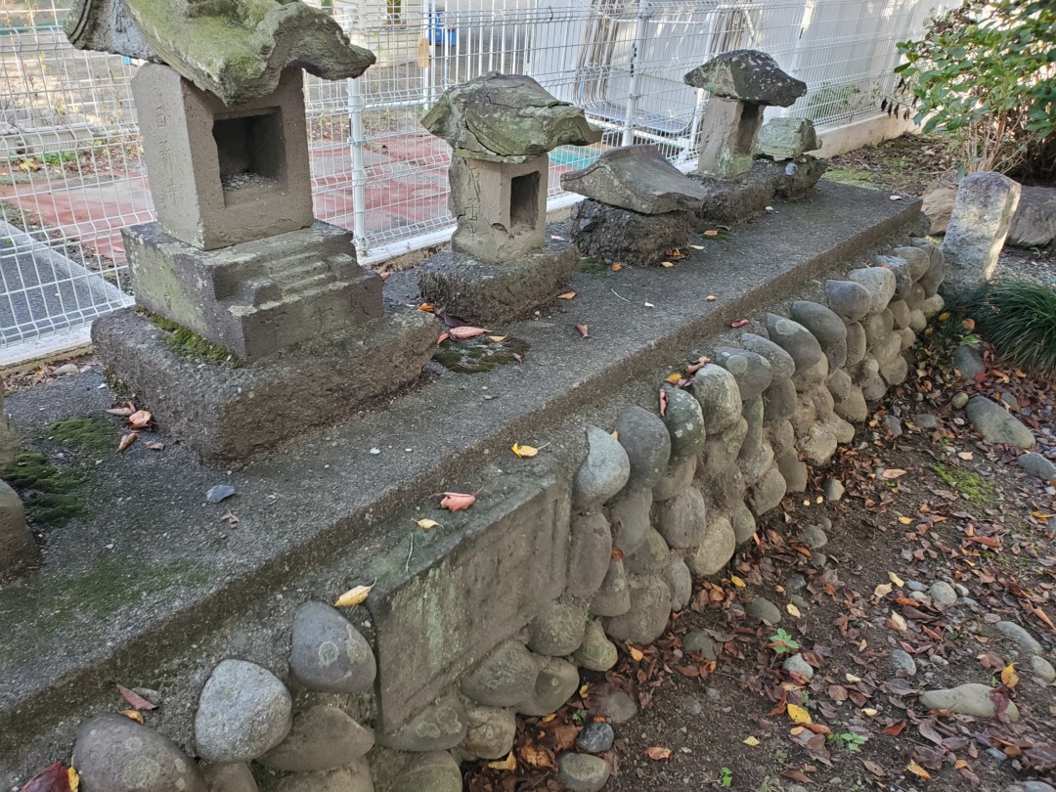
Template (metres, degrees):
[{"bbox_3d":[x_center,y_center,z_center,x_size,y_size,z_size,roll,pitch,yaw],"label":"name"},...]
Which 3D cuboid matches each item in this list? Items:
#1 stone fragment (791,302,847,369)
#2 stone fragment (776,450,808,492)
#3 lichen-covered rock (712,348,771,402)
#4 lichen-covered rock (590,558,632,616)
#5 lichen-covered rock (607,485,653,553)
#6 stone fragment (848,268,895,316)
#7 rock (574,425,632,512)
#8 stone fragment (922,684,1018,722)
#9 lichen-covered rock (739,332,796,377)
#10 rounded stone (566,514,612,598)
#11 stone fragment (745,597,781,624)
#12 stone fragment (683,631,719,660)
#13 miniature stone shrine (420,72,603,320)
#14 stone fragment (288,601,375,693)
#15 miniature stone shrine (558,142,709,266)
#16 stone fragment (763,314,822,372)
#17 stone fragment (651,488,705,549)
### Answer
[{"bbox_3d":[1.445,-0.299,3.940,0.255,0.314,0.235,28,39,33],"label":"stone fragment"},{"bbox_3d":[0.874,0.251,2.624,0.098,0.160,0.085,28,38,34],"label":"stone fragment"},{"bbox_3d":[0.990,-0.102,3.667,0.290,0.240,0.210,30,40,34],"label":"lichen-covered rock"},{"bbox_3d":[0.299,0.699,2.901,0.167,0.245,0.176,28,39,33],"label":"lichen-covered rock"},{"bbox_3d":[0.375,0.462,2.940,0.176,0.284,0.196,28,39,33],"label":"lichen-covered rock"},{"bbox_3d":[1.898,-0.581,4.381,0.245,0.265,0.255,28,39,33],"label":"stone fragment"},{"bbox_3d":[0.241,0.238,2.564,0.186,0.300,0.186,27,37,33],"label":"rock"},{"bbox_3d":[1.668,1.158,2.997,0.350,0.100,0.130,10,32,7],"label":"stone fragment"},{"bbox_3d":[1.086,-0.183,3.587,0.255,0.216,0.225,28,39,33],"label":"lichen-covered rock"},{"bbox_3d":[0.223,0.583,2.891,0.176,0.363,0.196,28,39,33],"label":"rounded stone"},{"bbox_3d":[0.834,0.761,2.813,0.128,0.070,0.093,27,37,33],"label":"stone fragment"},{"bbox_3d":[0.577,0.832,2.655,0.124,0.070,0.093,27,37,33],"label":"stone fragment"},{"bbox_3d":[-0.116,-0.936,3.502,0.550,0.860,0.780,27,38,30],"label":"miniature stone shrine"},{"bbox_3d":[-0.455,0.588,1.855,0.189,0.227,0.199,27,37,33],"label":"stone fragment"},{"bbox_3d":[0.537,-1.026,4.097,0.591,0.453,0.532,30,40,35],"label":"miniature stone shrine"},{"bbox_3d":[1.264,-0.253,3.763,0.255,0.265,0.235,28,39,33],"label":"stone fragment"},{"bbox_3d":[0.637,0.511,3.352,0.230,0.270,0.220,30,40,34],"label":"stone fragment"}]

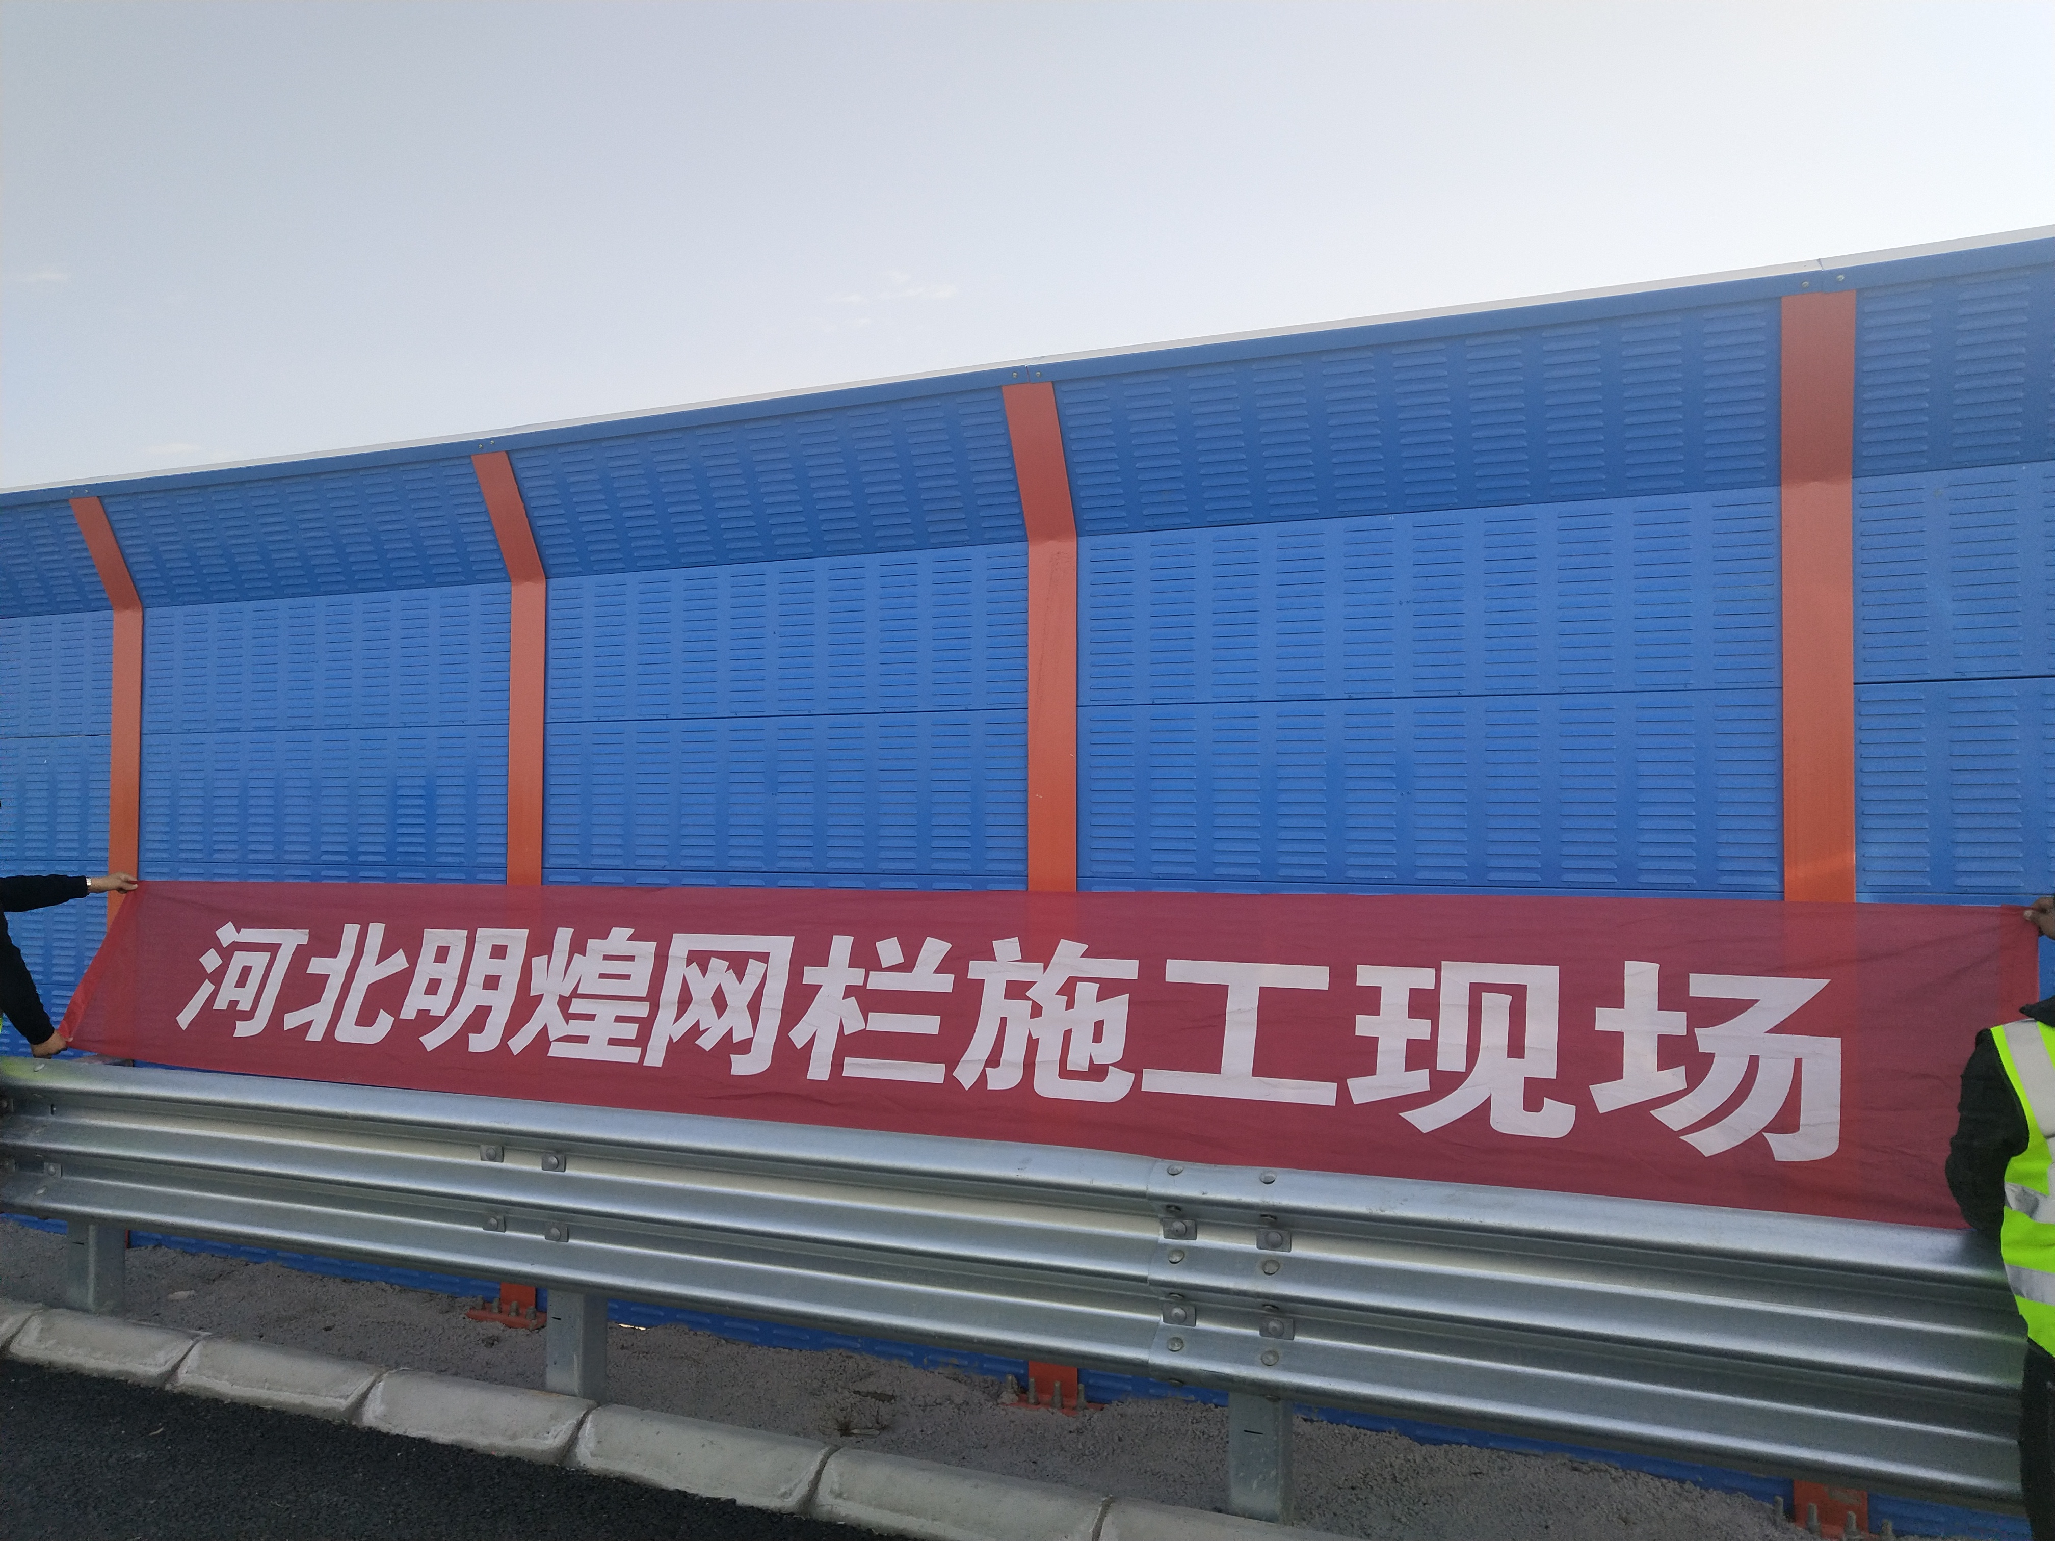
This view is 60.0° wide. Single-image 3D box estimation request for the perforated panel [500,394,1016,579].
[{"bbox_3d":[-0.831,-0.888,5.518,1.900,0.475,0.080,-1,22,27],"label":"perforated panel"}]

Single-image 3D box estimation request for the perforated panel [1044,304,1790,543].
[{"bbox_3d":[0.943,-0.907,4.616,1.900,0.475,0.080,-1,22,27],"label":"perforated panel"}]

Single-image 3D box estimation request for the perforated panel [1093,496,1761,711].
[{"bbox_3d":[0.987,-0.430,4.692,1.900,0.480,0.080,-1,-2,27],"label":"perforated panel"}]

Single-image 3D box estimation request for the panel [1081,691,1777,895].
[{"bbox_3d":[0.986,0.055,4.679,1.900,0.480,0.080,-1,-2,27],"label":"panel"}]

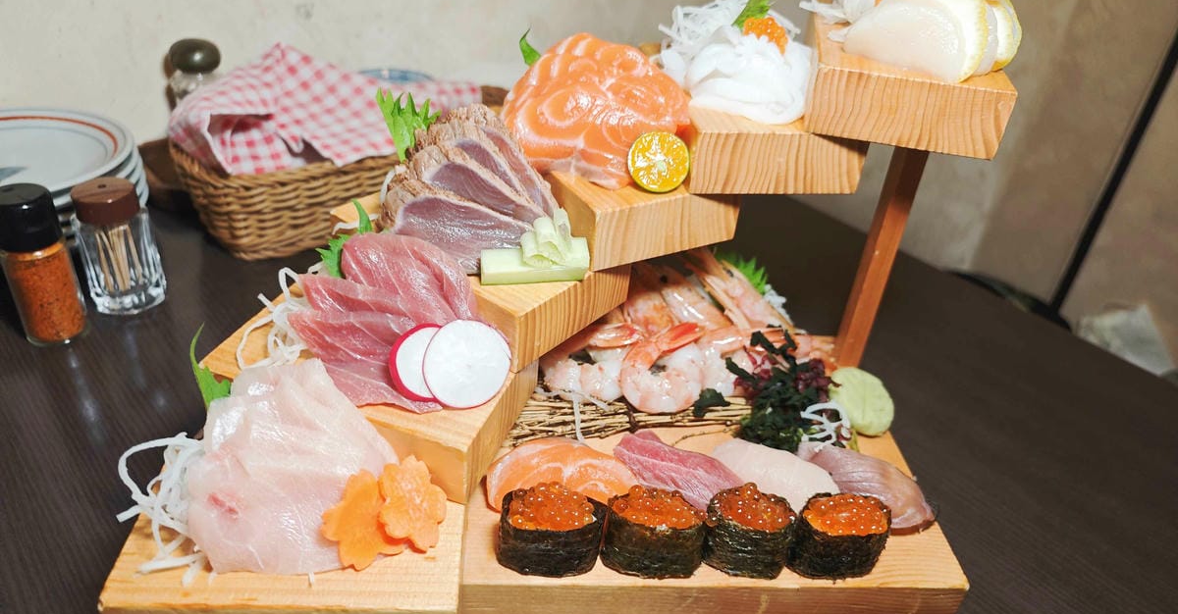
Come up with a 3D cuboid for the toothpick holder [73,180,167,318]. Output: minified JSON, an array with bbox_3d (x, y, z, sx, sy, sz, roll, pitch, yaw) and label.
[{"bbox_3d":[-0.340,-0.045,0.565,0.049,0.089,0.049,2,33,-5],"label":"toothpick holder"}]

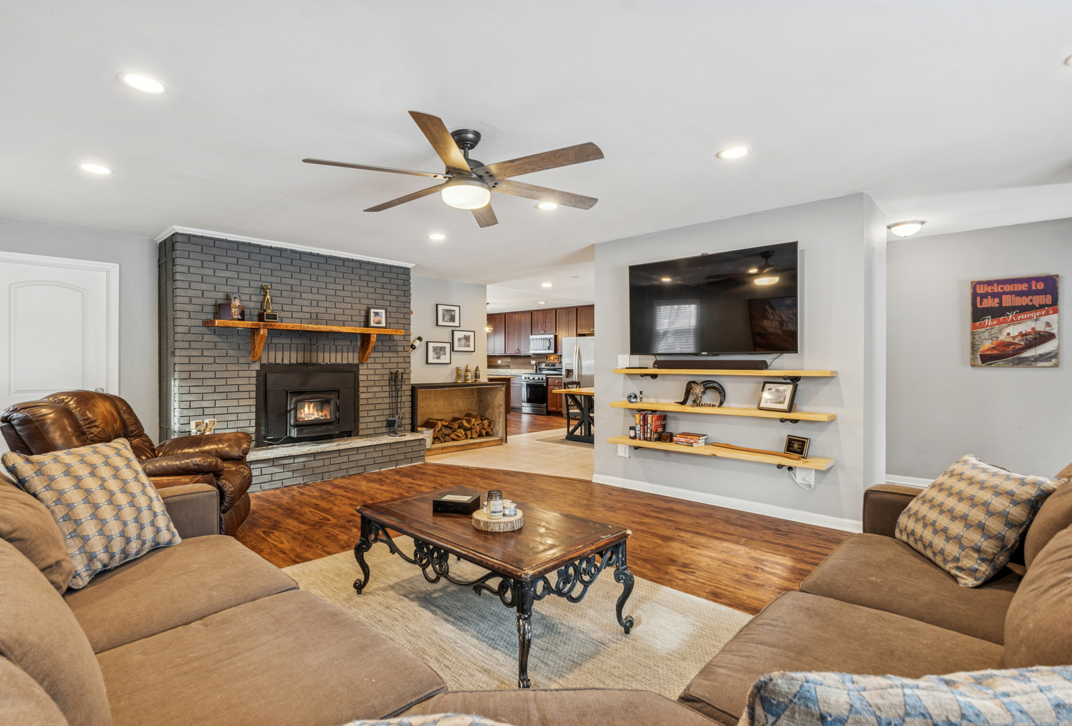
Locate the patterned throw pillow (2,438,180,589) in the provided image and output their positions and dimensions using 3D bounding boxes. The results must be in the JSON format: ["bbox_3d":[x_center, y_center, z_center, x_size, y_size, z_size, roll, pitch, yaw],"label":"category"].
[{"bbox_3d":[-1.558,0.510,1.747,0.150,0.460,0.460,-29,-2,-2],"label":"patterned throw pillow"}]

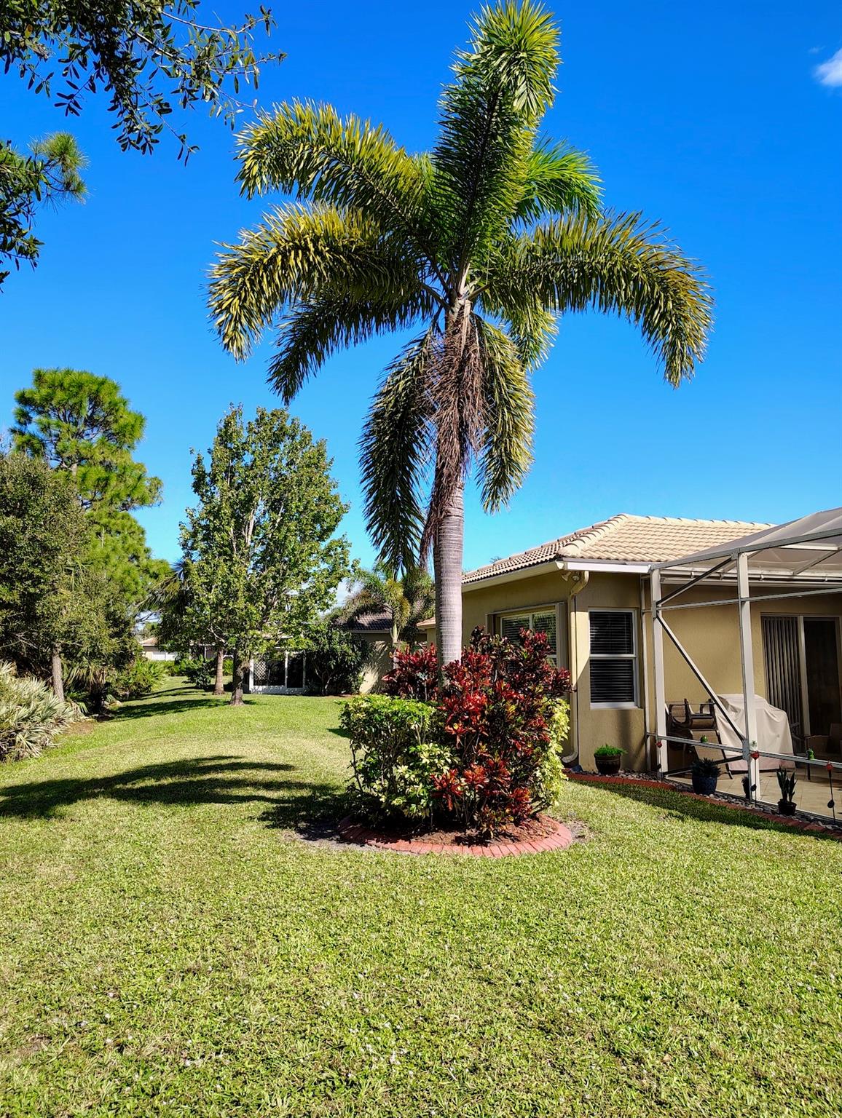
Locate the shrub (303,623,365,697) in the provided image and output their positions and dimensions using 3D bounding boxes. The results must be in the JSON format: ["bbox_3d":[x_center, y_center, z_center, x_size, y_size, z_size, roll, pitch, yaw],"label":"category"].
[{"bbox_3d":[-4.036,4.766,36.999,3.000,3.450,2.700,0,-8,0],"label":"shrub"}]

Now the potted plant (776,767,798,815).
[{"bbox_3d":[3.924,2.462,8.323,0.220,0.500,0.200,0,-8,0],"label":"potted plant"}]

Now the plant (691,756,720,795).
[{"bbox_3d":[3.497,2.641,9.560,0.340,0.470,0.340,0,-8,0],"label":"plant"}]

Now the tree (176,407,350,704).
[{"bbox_3d":[-5.567,0.071,30.291,6.400,11.000,6.200,0,-8,0],"label":"tree"}]

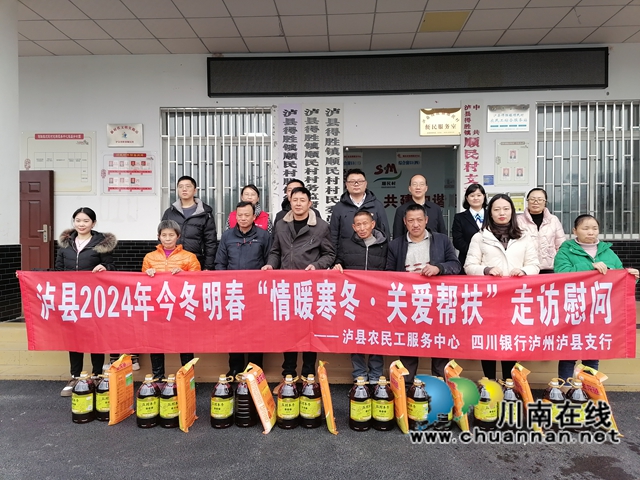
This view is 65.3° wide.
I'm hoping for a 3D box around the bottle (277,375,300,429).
[{"bbox_3d":[-0.223,1.133,3.525,0.153,0.349,0.153,0,1,-4],"label":"bottle"}]

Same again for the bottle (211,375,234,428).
[{"bbox_3d":[-0.668,1.097,3.430,0.155,0.340,0.150,0,0,14],"label":"bottle"}]

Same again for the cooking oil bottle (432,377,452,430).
[{"bbox_3d":[0.839,1.108,3.410,0.155,0.340,0.150,0,0,14],"label":"cooking oil bottle"}]

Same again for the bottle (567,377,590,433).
[{"bbox_3d":[1.792,1.132,3.451,0.153,0.349,0.153,0,1,28],"label":"bottle"}]

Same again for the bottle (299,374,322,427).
[{"bbox_3d":[-0.066,1.133,3.534,0.153,0.349,0.153,0,1,0],"label":"bottle"}]

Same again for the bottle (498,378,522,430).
[{"bbox_3d":[1.295,1.115,3.400,0.155,0.340,0.150,0,0,11],"label":"bottle"}]

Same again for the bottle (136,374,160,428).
[{"bbox_3d":[-1.180,1.098,3.440,0.155,0.340,0.150,0,0,-19],"label":"bottle"}]

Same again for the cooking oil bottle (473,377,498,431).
[{"bbox_3d":[1.155,1.132,3.475,0.153,0.349,0.153,0,1,-12],"label":"cooking oil bottle"}]

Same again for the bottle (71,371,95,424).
[{"bbox_3d":[-1.647,1.087,3.480,0.155,0.340,0.150,0,0,10],"label":"bottle"}]

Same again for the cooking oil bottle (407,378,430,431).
[{"bbox_3d":[0.676,1.113,3.410,0.155,0.340,0.150,0,0,41],"label":"cooking oil bottle"}]

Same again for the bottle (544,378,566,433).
[{"bbox_3d":[1.628,1.132,3.456,0.153,0.349,0.153,0,1,10],"label":"bottle"}]

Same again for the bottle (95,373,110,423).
[{"bbox_3d":[-1.484,1.091,3.480,0.155,0.340,0.150,0,0,-23],"label":"bottle"}]

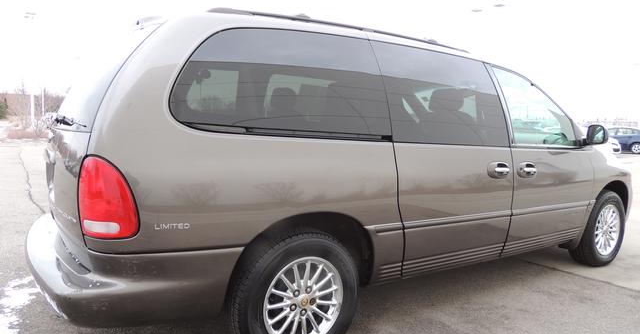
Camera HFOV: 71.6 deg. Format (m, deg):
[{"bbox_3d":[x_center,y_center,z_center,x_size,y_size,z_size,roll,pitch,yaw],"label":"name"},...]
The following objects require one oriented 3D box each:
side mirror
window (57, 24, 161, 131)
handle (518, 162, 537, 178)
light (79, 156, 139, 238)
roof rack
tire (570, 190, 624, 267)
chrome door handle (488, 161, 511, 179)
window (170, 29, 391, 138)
[{"bbox_3d":[2.027,-0.235,3.261,0.115,0.155,0.190,-3,6,-33],"label":"side mirror"},{"bbox_3d":[-1.229,-0.435,2.363,0.120,0.560,1.500,37,-16,-30],"label":"window"},{"bbox_3d":[1.390,0.017,2.957,0.200,0.105,0.055,-3,6,-33],"label":"handle"},{"bbox_3d":[-0.792,0.112,1.667,0.195,0.305,0.150,-3,6,-33],"label":"light"},{"bbox_3d":[-0.106,-0.802,3.064,1.860,0.100,1.300,-3,6,-33],"label":"roof rack"},{"bbox_3d":[2.412,0.528,3.871,0.670,0.670,0.220,-3,6,-33],"label":"tire"},{"bbox_3d":[1.135,0.023,2.791,0.205,0.110,0.055,-3,6,-33],"label":"chrome door handle"},{"bbox_3d":[-0.133,-0.402,2.088,1.130,0.550,0.050,-3,-11,-33],"label":"window"}]

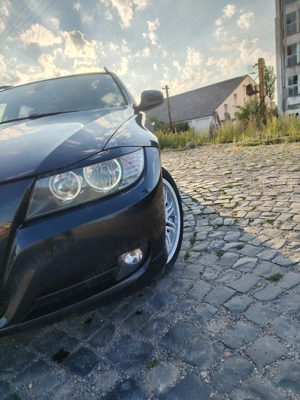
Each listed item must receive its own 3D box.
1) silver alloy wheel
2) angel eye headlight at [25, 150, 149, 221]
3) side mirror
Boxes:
[{"bbox_3d":[0.007,0.125,1.626,0.200,0.480,0.480,-1,17,26],"label":"silver alloy wheel"},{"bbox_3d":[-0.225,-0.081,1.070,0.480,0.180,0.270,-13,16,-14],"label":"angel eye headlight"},{"bbox_3d":[0.015,-0.803,2.250,0.235,0.160,0.140,-9,16,0],"label":"side mirror"}]

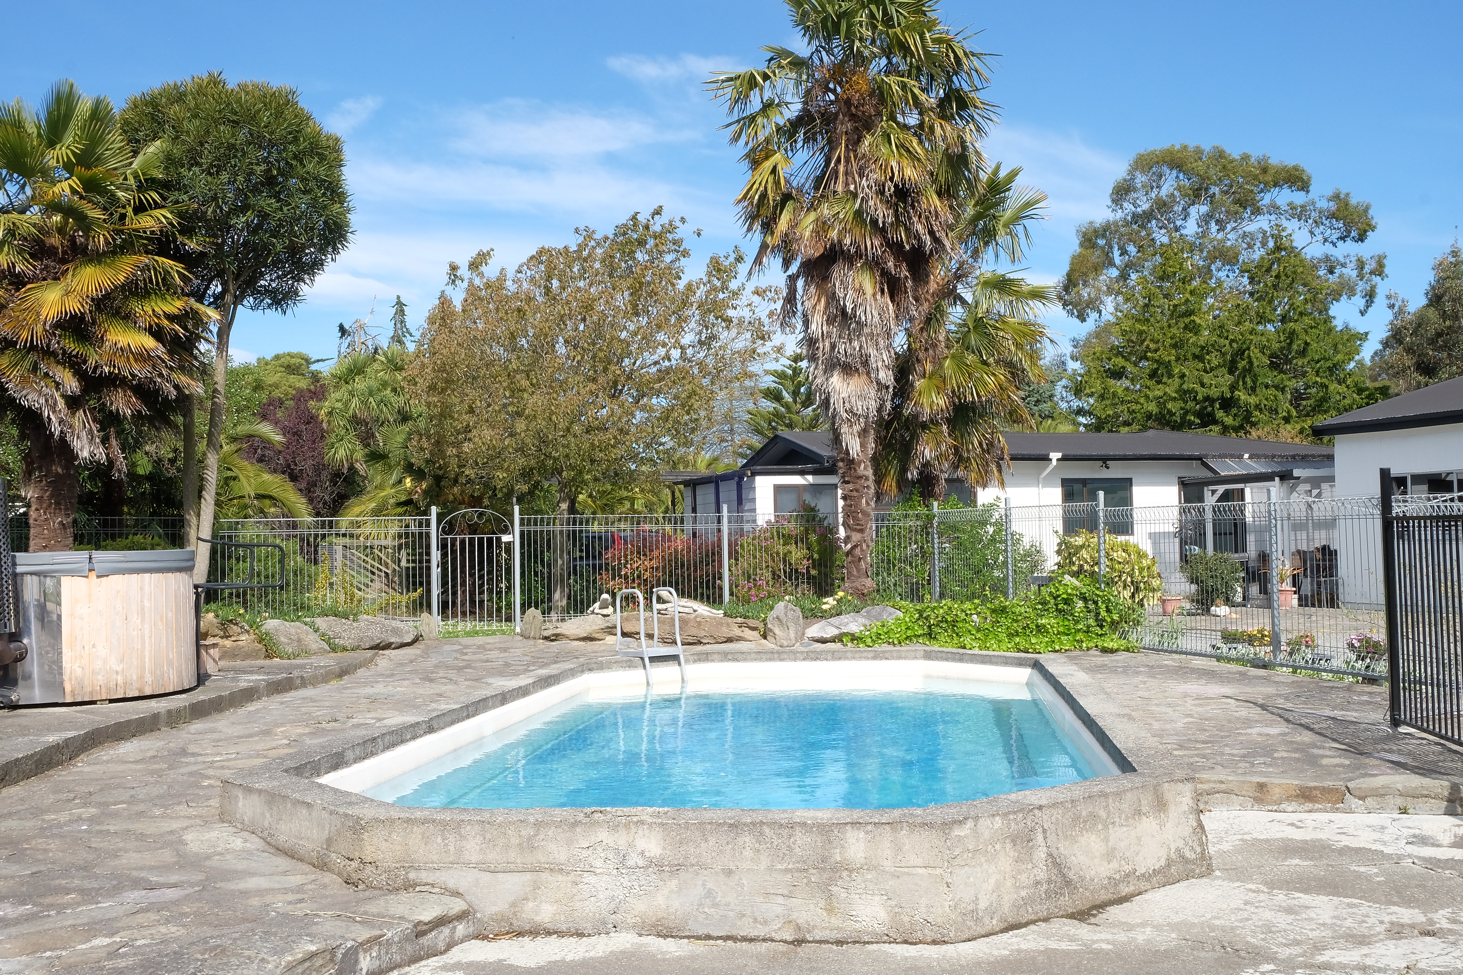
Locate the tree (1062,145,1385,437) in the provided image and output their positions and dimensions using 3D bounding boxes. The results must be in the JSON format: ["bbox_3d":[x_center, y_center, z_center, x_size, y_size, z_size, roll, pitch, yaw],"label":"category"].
[{"bbox_3d":[14.814,-3.878,44.147,9.500,12.983,9.000,-1,-2,0],"label":"tree"}]

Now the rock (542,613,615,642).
[{"bbox_3d":[-1.646,1.516,15.900,0.840,0.320,0.500,-1,-2,0],"label":"rock"}]

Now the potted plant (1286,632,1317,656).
[{"bbox_3d":[4.946,1.360,12.700,0.290,0.240,0.280,-1,-2,0],"label":"potted plant"}]

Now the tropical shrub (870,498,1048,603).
[{"bbox_3d":[2.618,0.762,16.883,1.900,1.339,1.500,-1,-2,0],"label":"tropical shrub"}]

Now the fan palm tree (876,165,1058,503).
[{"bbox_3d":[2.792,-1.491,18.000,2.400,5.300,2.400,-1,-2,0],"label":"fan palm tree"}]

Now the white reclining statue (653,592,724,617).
[{"bbox_3d":[-0.425,1.140,14.300,0.700,0.250,0.280,-1,-2,0],"label":"white reclining statue"}]

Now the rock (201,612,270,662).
[{"bbox_3d":[-4.439,1.324,13.015,0.680,0.408,0.500,-1,-2,0],"label":"rock"}]

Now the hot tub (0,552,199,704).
[{"bbox_3d":[-4.878,0.949,10.512,1.980,1.000,1.980,-1,-2,0],"label":"hot tub"}]

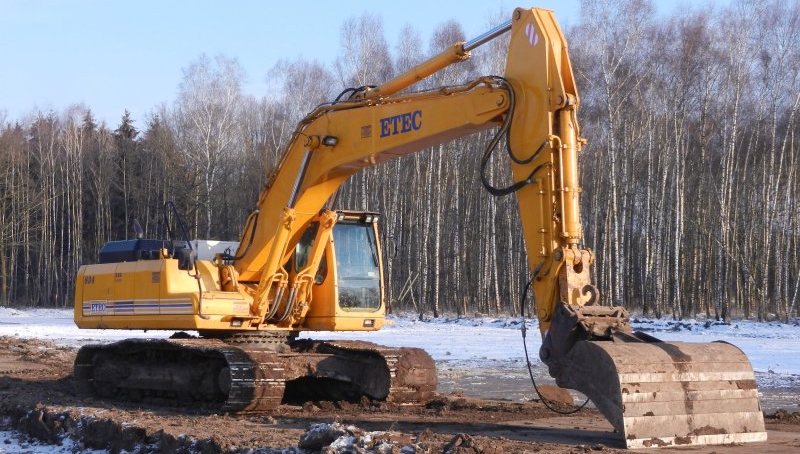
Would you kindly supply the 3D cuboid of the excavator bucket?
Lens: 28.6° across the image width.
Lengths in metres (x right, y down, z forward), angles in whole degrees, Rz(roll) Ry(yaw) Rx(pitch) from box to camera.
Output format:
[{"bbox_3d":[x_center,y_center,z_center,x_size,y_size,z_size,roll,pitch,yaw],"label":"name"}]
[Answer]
[{"bbox_3d":[2.897,1.803,17.347,2.140,1.120,1.120,3,-5,-36],"label":"excavator bucket"}]

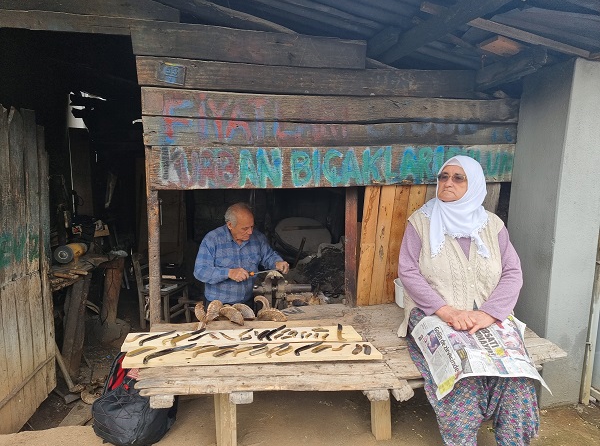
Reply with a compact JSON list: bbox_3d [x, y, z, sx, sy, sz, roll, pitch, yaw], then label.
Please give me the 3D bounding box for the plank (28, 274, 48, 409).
[{"bbox_3d":[-1.514,0.681,2.396,0.025,0.763,0.149,0,7,-9],"label":"plank"}]

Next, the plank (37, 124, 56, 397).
[{"bbox_3d":[-1.395,0.203,2.295,0.025,1.465,0.090,-1,6,-4],"label":"plank"}]

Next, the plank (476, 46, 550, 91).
[{"bbox_3d":[1.264,-0.932,2.511,0.100,0.140,0.540,-1,7,-13],"label":"plank"}]

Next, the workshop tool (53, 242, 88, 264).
[{"bbox_3d":[-1.582,0.208,2.880,0.130,0.135,0.250,0,6,-2],"label":"workshop tool"}]

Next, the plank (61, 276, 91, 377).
[{"bbox_3d":[-1.465,0.681,2.720,0.110,0.669,0.080,7,6,-14],"label":"plank"}]

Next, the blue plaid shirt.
[{"bbox_3d":[-0.383,0.265,2.590,0.480,0.470,0.330,-5,11,-28],"label":"blue plaid shirt"}]

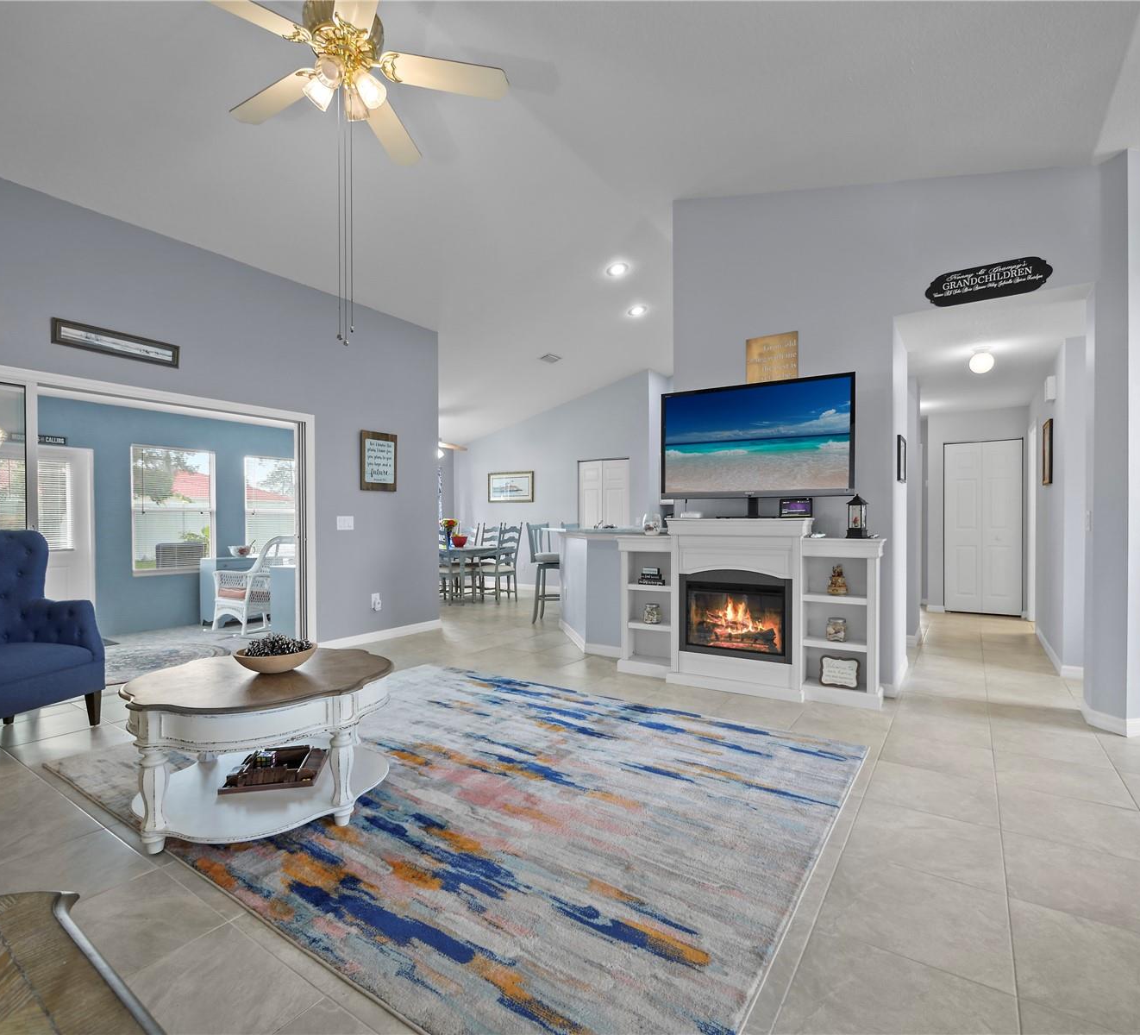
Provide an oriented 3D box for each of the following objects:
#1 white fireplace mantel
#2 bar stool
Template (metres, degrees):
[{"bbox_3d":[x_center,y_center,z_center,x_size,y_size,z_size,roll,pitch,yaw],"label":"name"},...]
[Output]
[{"bbox_3d":[1.155,0.582,3.809,1.753,1.155,0.400,0,0,31],"label":"white fireplace mantel"},{"bbox_3d":[-0.160,0.610,6.280,0.500,1.100,0.450,0,0,32],"label":"bar stool"}]

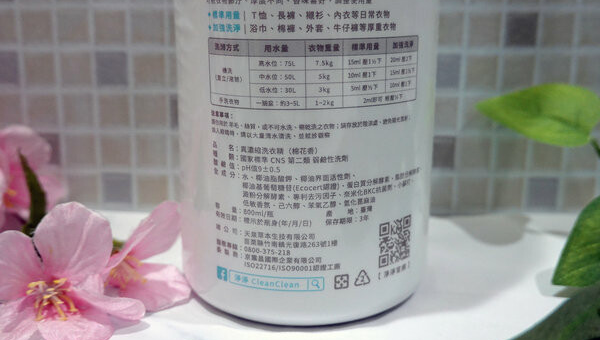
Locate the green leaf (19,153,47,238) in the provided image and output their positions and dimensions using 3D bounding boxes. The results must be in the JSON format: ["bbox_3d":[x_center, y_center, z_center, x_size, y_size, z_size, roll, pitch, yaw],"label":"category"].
[{"bbox_3d":[-0.099,0.010,0.247,0.011,0.032,0.008,-12,13,-23],"label":"green leaf"}]

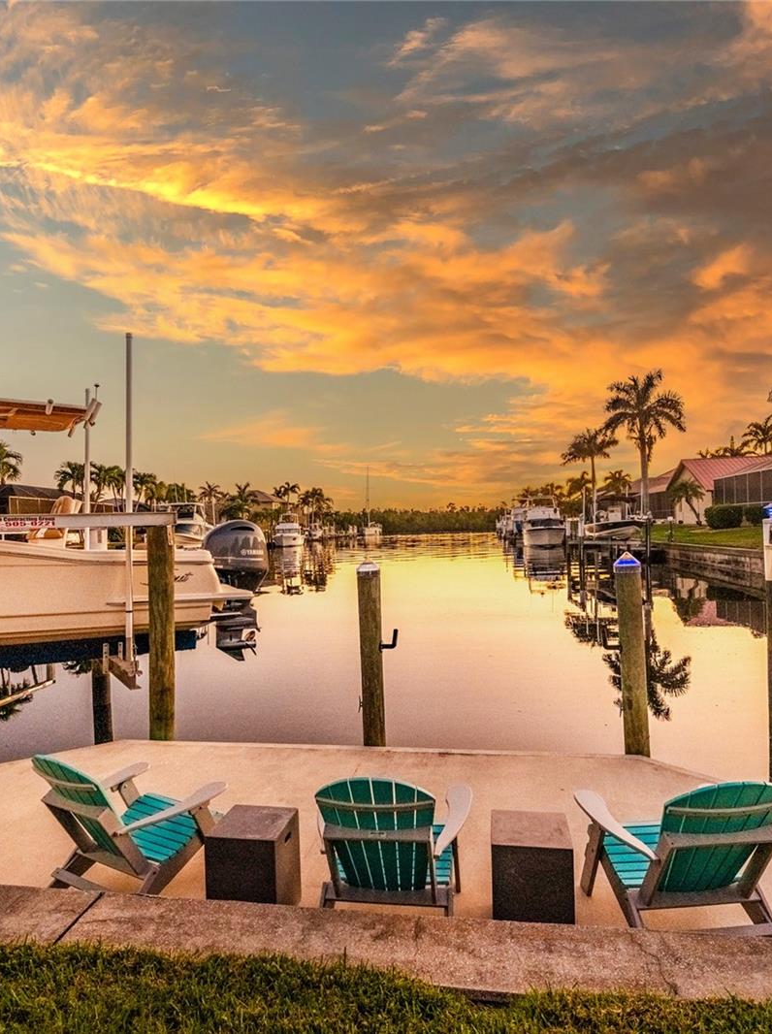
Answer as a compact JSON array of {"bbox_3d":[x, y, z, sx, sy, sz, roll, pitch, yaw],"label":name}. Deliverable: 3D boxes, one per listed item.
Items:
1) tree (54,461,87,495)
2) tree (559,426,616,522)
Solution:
[{"bbox_3d":[-22.346,-0.749,42.968,2.500,6.450,2.500,-1,-1,0],"label":"tree"},{"bbox_3d":[23.238,-4.250,67.941,6.000,11.717,6.000,-1,-1,0],"label":"tree"}]

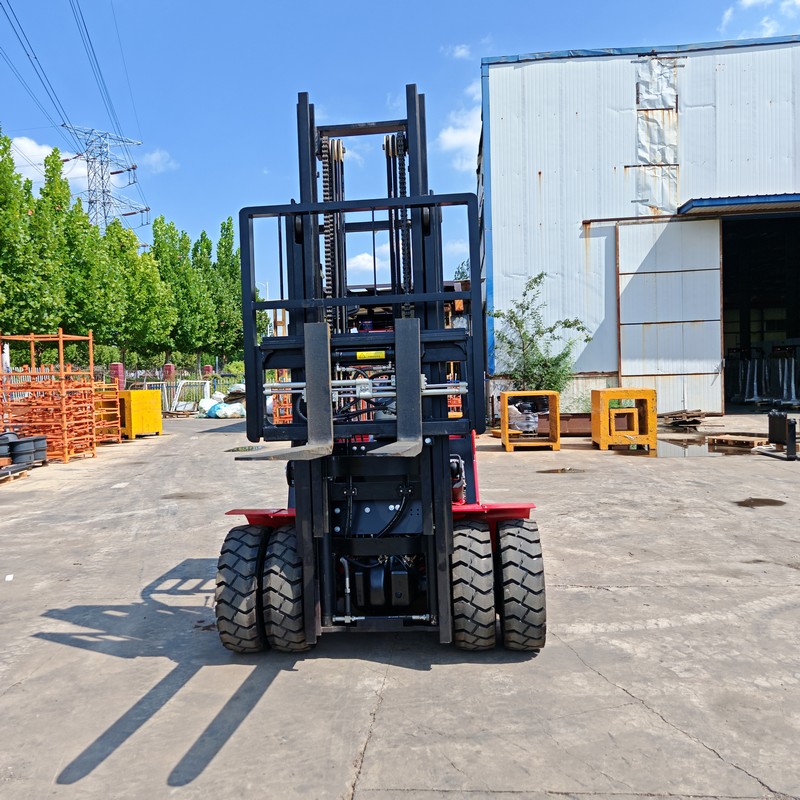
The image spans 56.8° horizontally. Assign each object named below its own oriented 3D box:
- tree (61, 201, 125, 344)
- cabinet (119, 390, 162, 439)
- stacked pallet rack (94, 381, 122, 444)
[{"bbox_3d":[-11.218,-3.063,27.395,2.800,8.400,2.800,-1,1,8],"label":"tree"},{"bbox_3d":[-8.331,0.437,22.882,1.200,1.470,1.550,-1,1,12],"label":"cabinet"},{"bbox_3d":[-8.525,0.342,20.278,1.200,1.800,1.150,-1,1,8],"label":"stacked pallet rack"}]

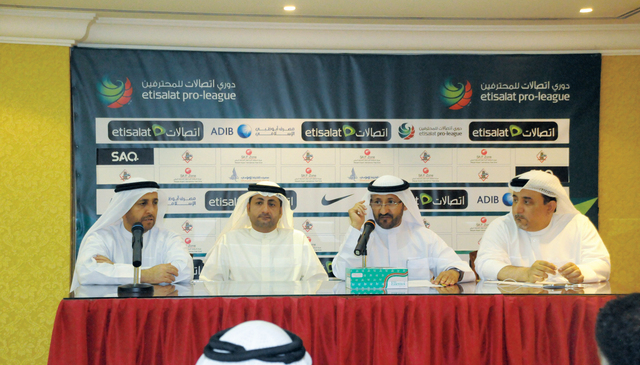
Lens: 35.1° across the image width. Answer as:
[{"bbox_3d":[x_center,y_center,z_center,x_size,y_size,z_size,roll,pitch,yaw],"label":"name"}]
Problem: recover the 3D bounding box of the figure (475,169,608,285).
[{"bbox_3d":[1.030,0.574,4.734,0.620,1.251,0.750,1,3,16],"label":"figure"}]

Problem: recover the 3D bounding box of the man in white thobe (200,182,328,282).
[{"bbox_3d":[-0.256,0.602,4.635,0.580,1.190,0.750,0,3,-2],"label":"man in white thobe"}]

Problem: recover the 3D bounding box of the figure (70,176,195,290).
[{"bbox_3d":[-0.835,0.592,4.535,0.560,1.212,0.750,-1,3,-21],"label":"figure"}]

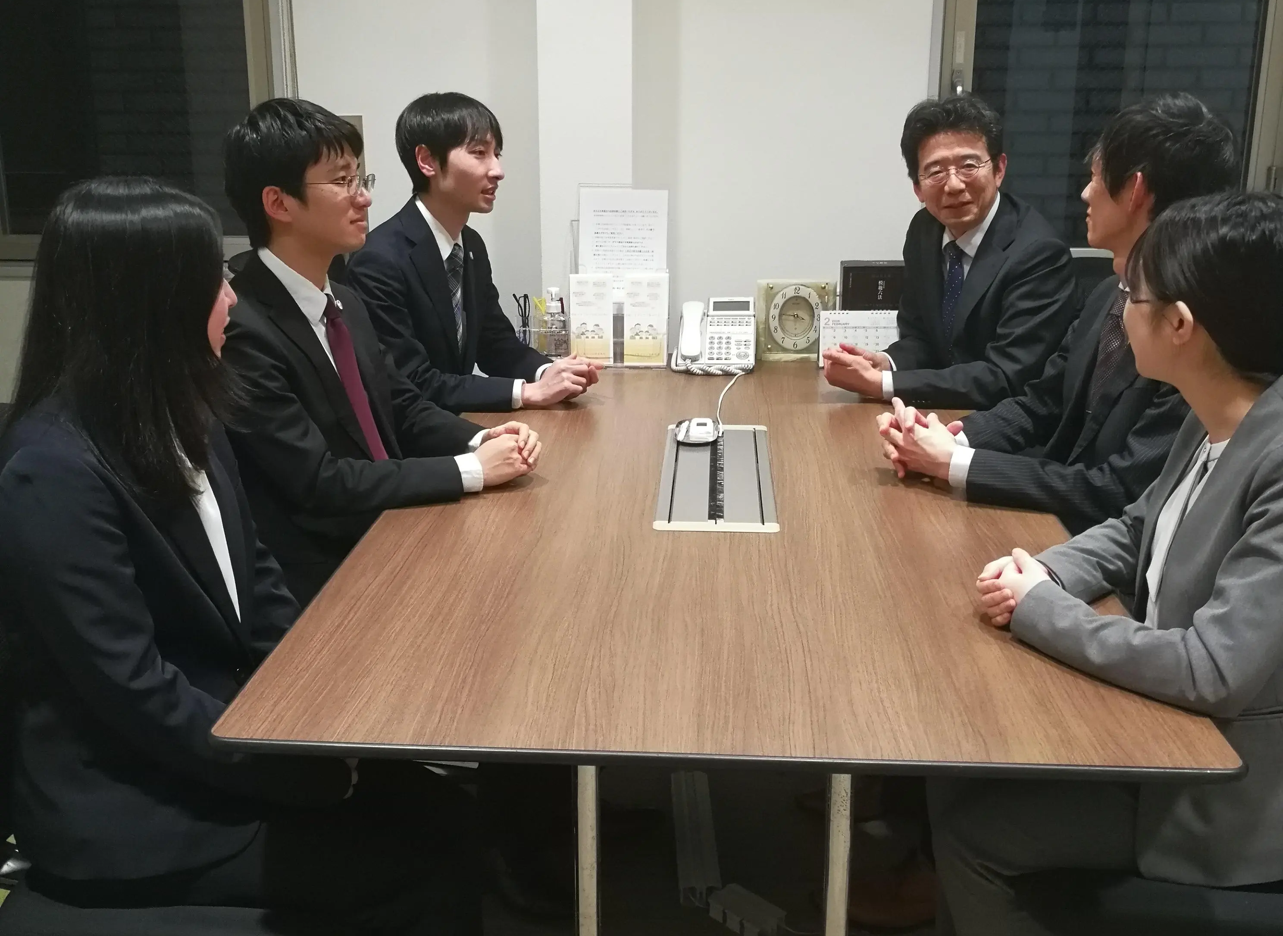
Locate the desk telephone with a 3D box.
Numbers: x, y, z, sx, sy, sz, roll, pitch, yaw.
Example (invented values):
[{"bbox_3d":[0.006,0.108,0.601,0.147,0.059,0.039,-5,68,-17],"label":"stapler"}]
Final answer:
[{"bbox_3d":[0.175,-0.311,3.120,0.188,0.146,0.195,1,16,3],"label":"desk telephone"}]

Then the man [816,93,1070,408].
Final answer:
[{"bbox_3d":[0.710,-0.090,2.818,0.680,1.330,0.500,-5,17,-18],"label":"man"}]

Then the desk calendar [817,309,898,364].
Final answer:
[{"bbox_3d":[0.508,-0.307,3.133,0.182,0.132,0.066,1,16,3],"label":"desk calendar"}]

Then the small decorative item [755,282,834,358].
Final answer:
[{"bbox_3d":[0.367,-0.354,3.195,0.187,0.188,0.060,1,16,3],"label":"small decorative item"}]

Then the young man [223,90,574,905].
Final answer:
[{"bbox_3d":[-0.461,0.069,2.257,0.720,1.330,0.500,2,16,6],"label":"young man"}]

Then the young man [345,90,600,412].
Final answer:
[{"bbox_3d":[-0.384,-0.106,2.869,0.670,1.330,0.500,3,16,11],"label":"young man"}]

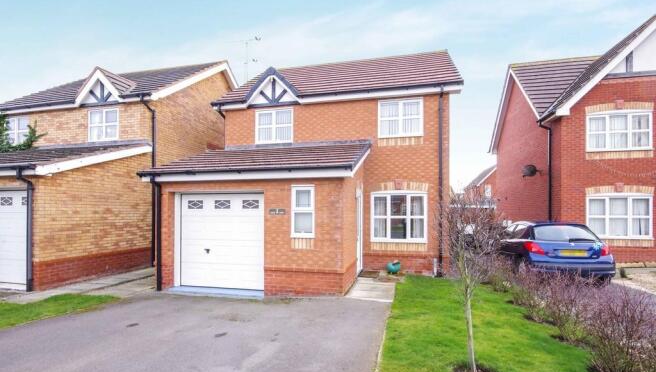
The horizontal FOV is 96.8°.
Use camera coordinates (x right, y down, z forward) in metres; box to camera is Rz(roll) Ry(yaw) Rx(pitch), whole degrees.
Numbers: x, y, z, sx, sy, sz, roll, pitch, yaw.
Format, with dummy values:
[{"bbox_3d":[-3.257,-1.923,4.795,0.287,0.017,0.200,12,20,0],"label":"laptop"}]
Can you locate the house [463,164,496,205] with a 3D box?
[{"bbox_3d":[20.435,0.956,34.282,6.800,8.000,8.000,-1,-3,13],"label":"house"}]

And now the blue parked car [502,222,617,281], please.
[{"bbox_3d":[6.021,1.800,8.632,1.750,1.470,4.030,-1,-3,13],"label":"blue parked car"}]

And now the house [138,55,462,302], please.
[{"bbox_3d":[0.362,-1.153,10.609,7.550,7.750,9.400,-1,-3,13],"label":"house"}]

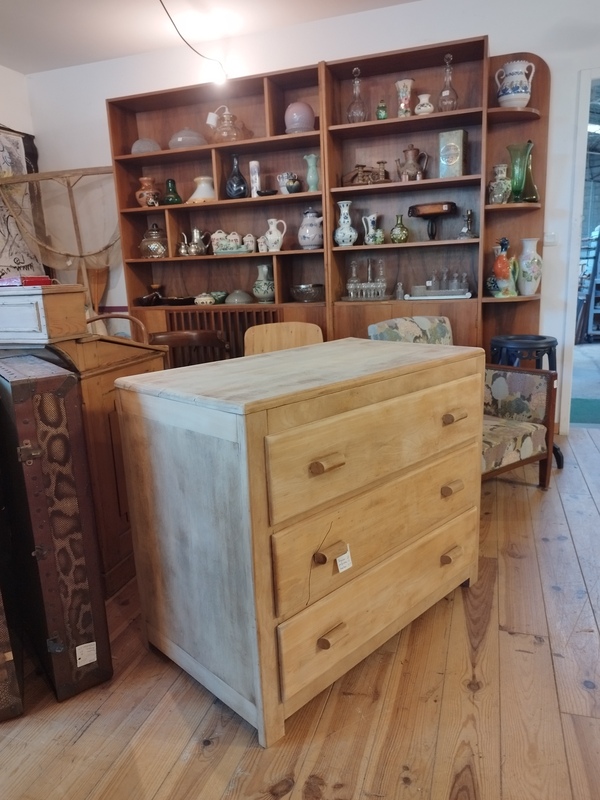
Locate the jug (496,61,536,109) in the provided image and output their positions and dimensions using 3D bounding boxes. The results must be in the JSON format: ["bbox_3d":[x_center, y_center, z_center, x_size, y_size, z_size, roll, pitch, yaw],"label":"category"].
[{"bbox_3d":[1.199,-1.745,3.094,0.196,0.232,0.166,2,13,18],"label":"jug"}]

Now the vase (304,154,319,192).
[{"bbox_3d":[0.073,-1.397,3.445,0.091,0.239,0.091,-2,12,1],"label":"vase"}]

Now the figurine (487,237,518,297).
[{"bbox_3d":[1.155,-0.749,3.126,0.146,0.327,0.110,-5,13,-10],"label":"figurine"}]

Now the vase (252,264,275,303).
[{"bbox_3d":[-0.227,-0.762,3.644,0.159,0.242,0.159,-2,13,1],"label":"vase"}]

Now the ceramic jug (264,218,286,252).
[{"bbox_3d":[-0.157,-1.069,3.620,0.151,0.214,0.124,2,13,18],"label":"ceramic jug"}]

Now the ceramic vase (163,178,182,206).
[{"bbox_3d":[-0.846,-1.363,3.666,0.126,0.182,0.126,2,14,18],"label":"ceramic vase"}]

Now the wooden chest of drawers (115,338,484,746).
[{"bbox_3d":[0.066,0.283,1.679,0.955,0.801,0.566,-14,17,-43],"label":"wooden chest of drawers"}]

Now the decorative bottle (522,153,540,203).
[{"bbox_3d":[1.270,-1.251,3.079,0.121,0.338,0.121,2,14,18],"label":"decorative bottle"}]

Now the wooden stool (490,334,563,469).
[{"bbox_3d":[1.219,0.009,3.015,0.400,0.703,0.400,2,13,18],"label":"wooden stool"}]

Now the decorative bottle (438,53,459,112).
[{"bbox_3d":[0.852,-1.802,3.184,0.106,0.328,0.106,2,13,18],"label":"decorative bottle"}]

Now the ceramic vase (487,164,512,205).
[{"bbox_3d":[1.145,-1.219,3.159,0.124,0.229,0.124,2,13,18],"label":"ceramic vase"}]

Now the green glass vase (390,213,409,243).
[{"bbox_3d":[0.617,-1.048,3.421,0.105,0.176,0.105,2,13,18],"label":"green glass vase"}]

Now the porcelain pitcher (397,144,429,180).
[{"bbox_3d":[0.673,-1.406,3.327,0.198,0.235,0.131,2,13,18],"label":"porcelain pitcher"}]

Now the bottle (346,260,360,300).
[{"bbox_3d":[0.350,-0.777,3.609,0.079,0.240,0.079,2,13,18],"label":"bottle"}]

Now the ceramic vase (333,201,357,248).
[{"bbox_3d":[0.281,-1.064,3.370,0.146,0.272,0.146,2,14,18],"label":"ceramic vase"}]

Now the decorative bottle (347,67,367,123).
[{"bbox_3d":[0.345,-1.792,3.304,0.123,0.338,0.123,2,13,18],"label":"decorative bottle"}]

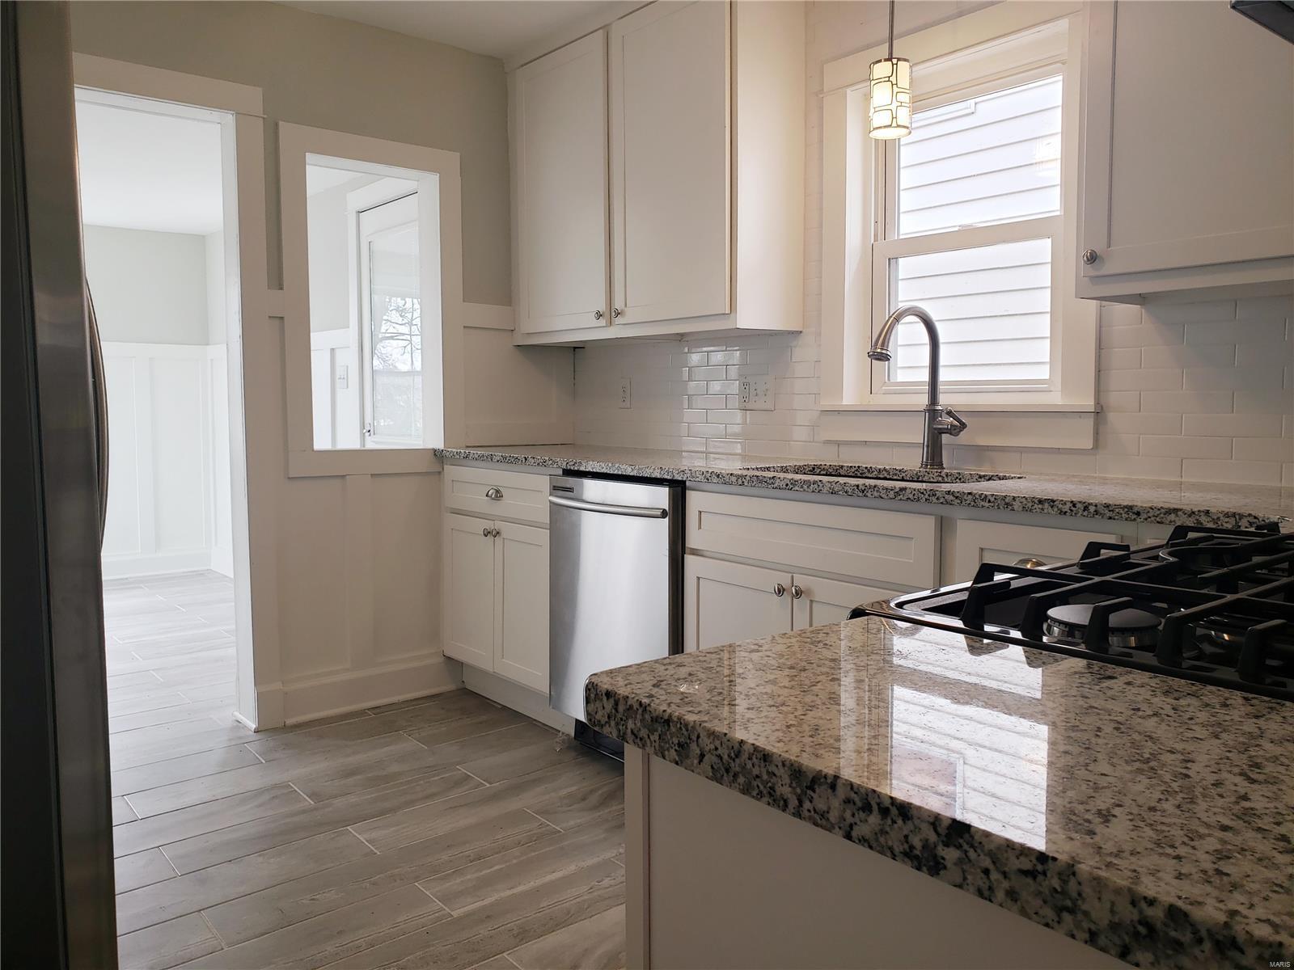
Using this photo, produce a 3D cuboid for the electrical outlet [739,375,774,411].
[{"bbox_3d":[0.365,-0.307,3.241,0.008,0.117,0.168,-4,7,-39],"label":"electrical outlet"}]

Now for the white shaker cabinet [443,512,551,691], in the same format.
[{"bbox_3d":[-0.298,0.387,3.629,0.605,0.559,0.784,-4,7,-39],"label":"white shaker cabinet"}]

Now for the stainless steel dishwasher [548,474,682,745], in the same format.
[{"bbox_3d":[0.117,0.408,3.072,0.620,0.887,0.594,-4,7,-39],"label":"stainless steel dishwasher"}]

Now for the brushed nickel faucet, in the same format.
[{"bbox_3d":[0.711,-0.248,2.541,0.275,0.422,0.125,-4,7,-39],"label":"brushed nickel faucet"}]

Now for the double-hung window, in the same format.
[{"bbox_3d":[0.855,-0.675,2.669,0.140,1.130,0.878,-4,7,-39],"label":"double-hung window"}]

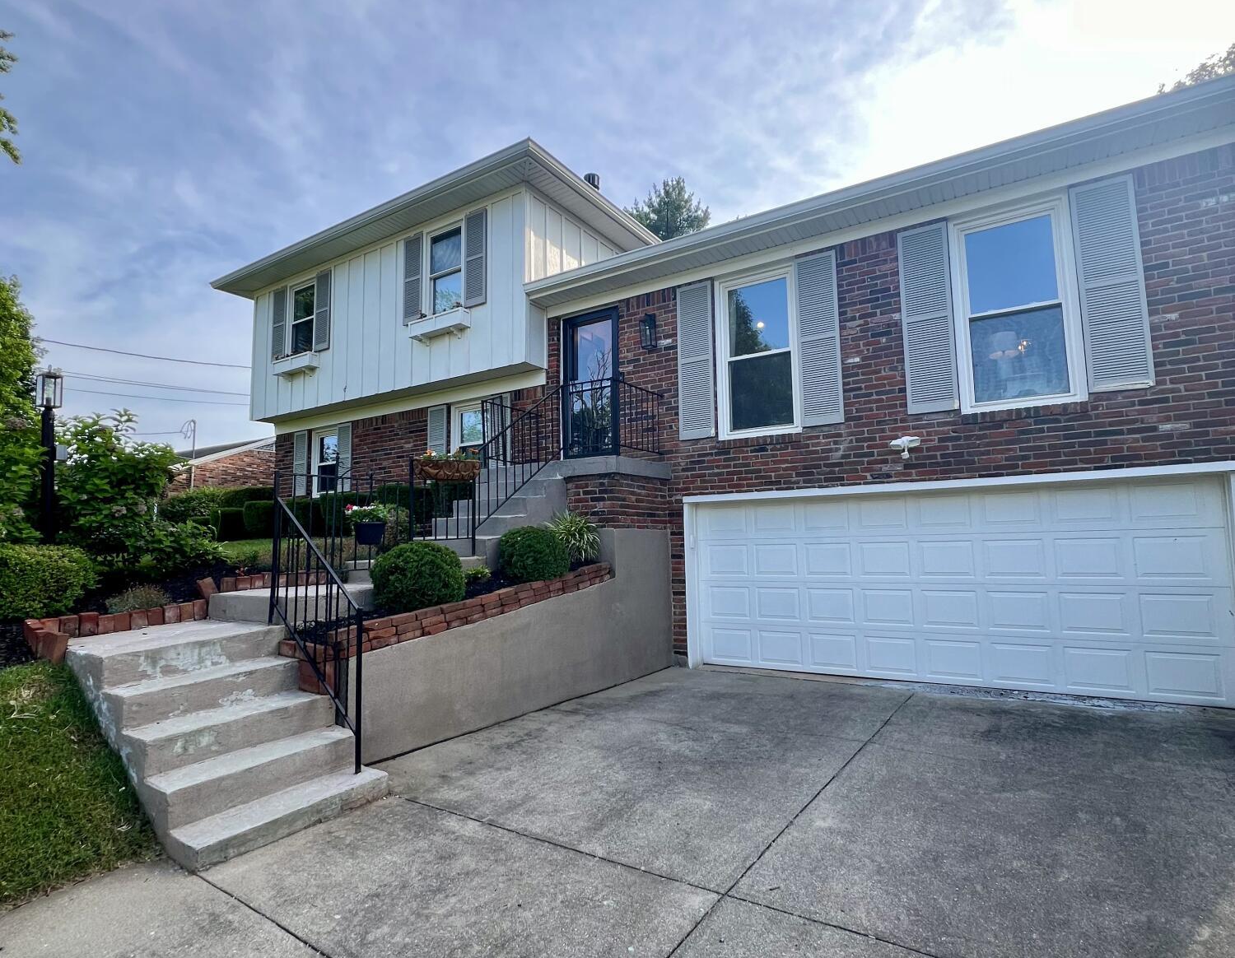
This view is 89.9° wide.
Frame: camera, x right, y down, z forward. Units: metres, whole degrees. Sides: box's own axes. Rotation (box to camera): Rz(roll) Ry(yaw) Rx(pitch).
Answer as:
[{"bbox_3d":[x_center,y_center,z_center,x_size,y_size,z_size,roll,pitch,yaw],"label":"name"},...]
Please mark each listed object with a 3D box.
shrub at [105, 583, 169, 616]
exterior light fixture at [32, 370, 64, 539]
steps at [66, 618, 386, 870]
[{"bbox_3d":[-3.613,0.914,4.650,0.400,0.280,0.420,-5,-7,31],"label":"shrub"},{"bbox_3d":[-5.516,-0.056,5.990,0.180,2.130,0.180,-9,-7,30],"label":"exterior light fixture"},{"bbox_3d":[-2.451,1.417,3.773,2.100,0.840,1.130,-5,-7,31],"label":"steps"}]

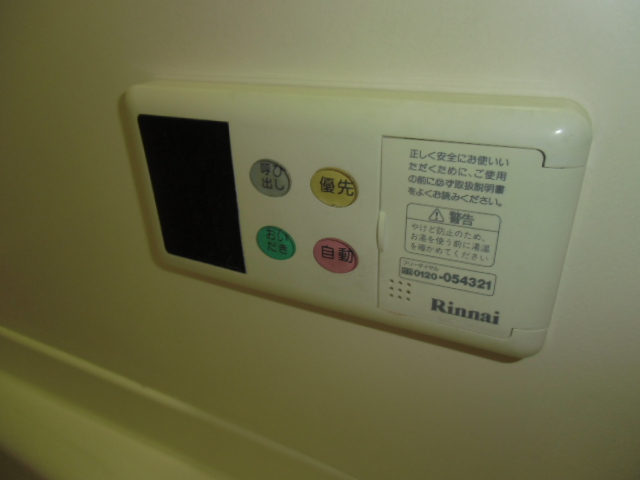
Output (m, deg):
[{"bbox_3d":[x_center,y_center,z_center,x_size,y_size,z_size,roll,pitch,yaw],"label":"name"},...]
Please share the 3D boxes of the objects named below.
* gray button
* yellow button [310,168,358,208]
[{"bbox_3d":[-0.022,-0.025,0.185,0.020,0.016,0.003,11,29,24],"label":"gray button"},{"bbox_3d":[0.005,-0.020,0.173,0.020,0.016,0.003,11,29,24],"label":"yellow button"}]

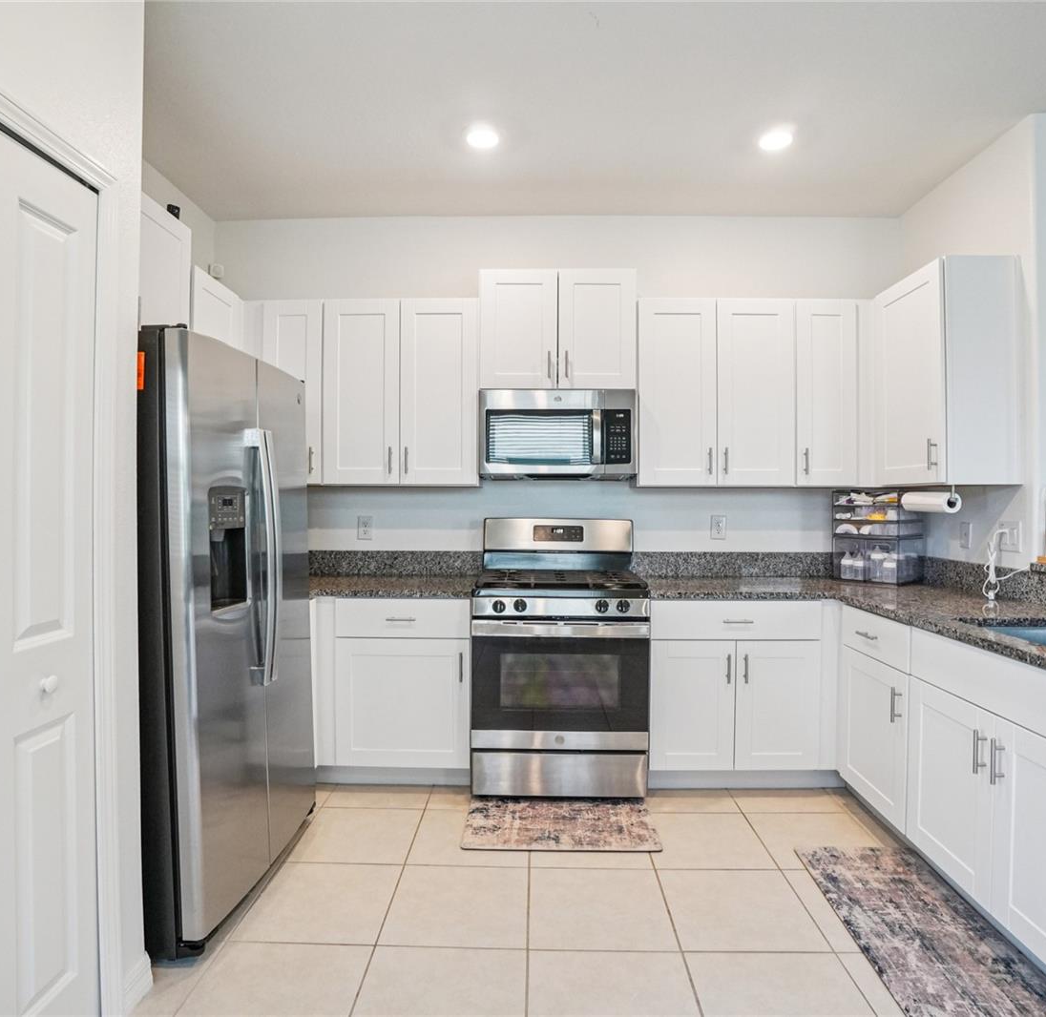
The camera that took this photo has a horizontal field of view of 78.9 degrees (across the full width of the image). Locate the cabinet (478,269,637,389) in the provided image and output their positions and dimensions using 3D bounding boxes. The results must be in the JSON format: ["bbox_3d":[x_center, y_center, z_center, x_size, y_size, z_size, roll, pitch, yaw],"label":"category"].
[{"bbox_3d":[0.177,-0.873,3.253,0.764,0.580,0.335,0,0,1],"label":"cabinet"}]

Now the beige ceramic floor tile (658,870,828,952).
[{"bbox_3d":[0.686,1.284,2.042,0.444,0.010,0.430,0,0,1],"label":"beige ceramic floor tile"}]

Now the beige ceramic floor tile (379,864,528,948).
[{"bbox_3d":[-0.203,1.282,2.060,0.444,0.010,0.430,0,0,1],"label":"beige ceramic floor tile"}]

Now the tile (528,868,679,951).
[{"bbox_3d":[0.243,1.286,2.053,0.448,0.010,0.422,0,0,1],"label":"tile"}]

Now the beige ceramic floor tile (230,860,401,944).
[{"bbox_3d":[-0.643,1.282,2.076,0.444,0.010,0.430,0,0,1],"label":"beige ceramic floor tile"}]

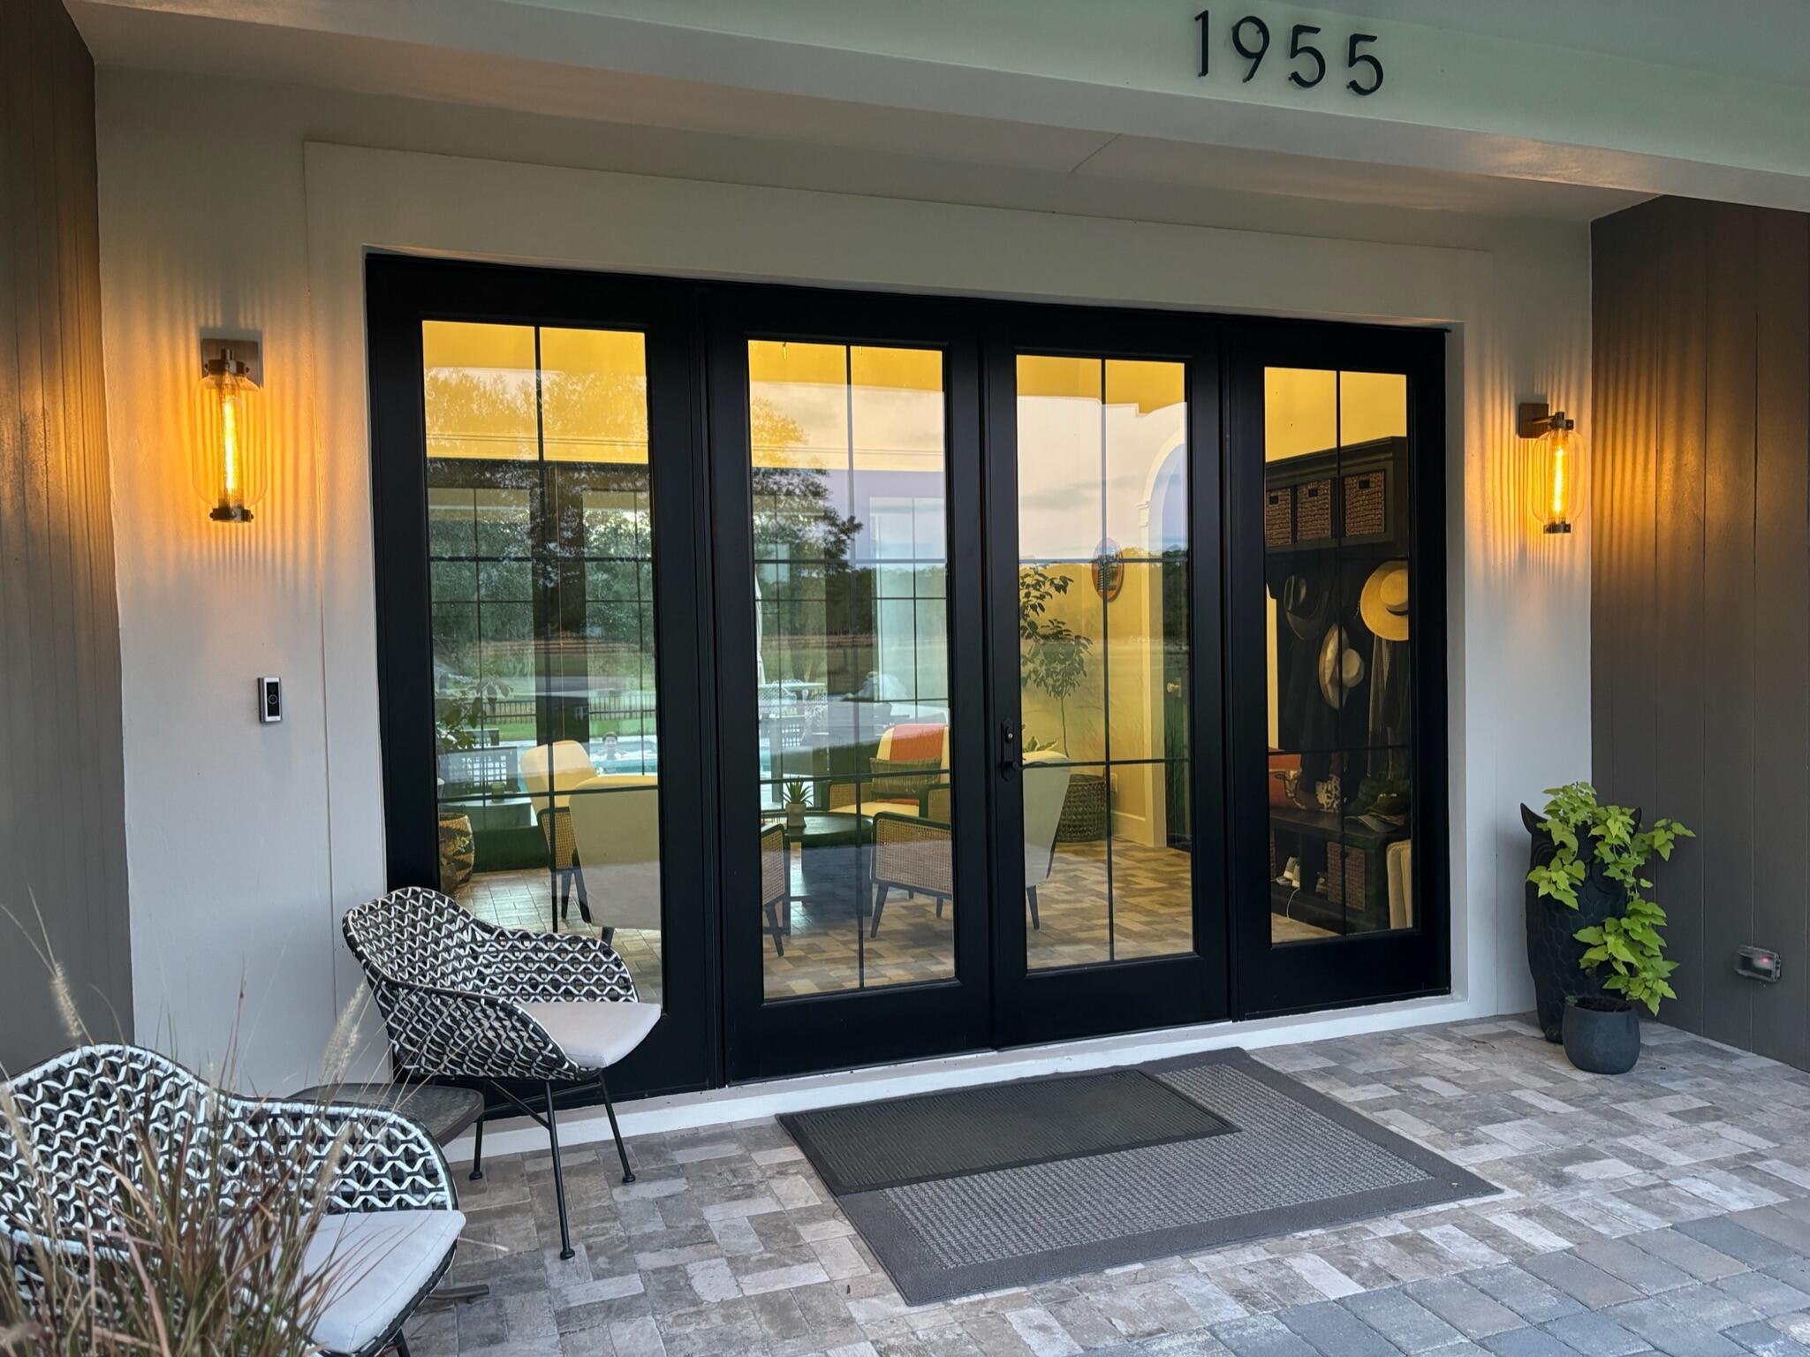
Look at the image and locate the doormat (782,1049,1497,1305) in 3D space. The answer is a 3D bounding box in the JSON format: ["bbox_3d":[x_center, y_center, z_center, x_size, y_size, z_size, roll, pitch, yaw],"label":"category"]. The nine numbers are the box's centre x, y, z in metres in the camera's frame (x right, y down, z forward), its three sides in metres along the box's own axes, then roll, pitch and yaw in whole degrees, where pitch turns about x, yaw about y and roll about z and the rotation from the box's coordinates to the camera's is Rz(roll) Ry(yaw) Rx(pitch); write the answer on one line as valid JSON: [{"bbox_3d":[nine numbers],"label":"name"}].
[{"bbox_3d":[0.578,1.301,3.764,1.611,0.012,1.224,-2,2,-19],"label":"doormat"}]

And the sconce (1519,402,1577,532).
[{"bbox_3d":[2.333,-0.761,4.872,0.168,0.482,0.208,-2,2,-19],"label":"sconce"}]

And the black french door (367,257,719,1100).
[{"bbox_3d":[-1.026,0.041,3.950,0.928,2.437,0.080,-2,2,-19],"label":"black french door"}]

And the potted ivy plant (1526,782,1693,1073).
[{"bbox_3d":[2.330,0.792,4.498,0.490,0.910,0.450,0,2,27],"label":"potted ivy plant"}]

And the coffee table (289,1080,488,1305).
[{"bbox_3d":[-1.166,1.155,2.880,0.490,0.430,0.490,-1,2,7],"label":"coffee table"}]

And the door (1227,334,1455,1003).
[{"bbox_3d":[1.544,-0.040,4.846,0.931,2.437,0.080,-2,2,-19],"label":"door"}]

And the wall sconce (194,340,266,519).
[{"bbox_3d":[-1.718,-0.638,3.459,0.168,0.482,0.208,-2,2,-19],"label":"wall sconce"}]

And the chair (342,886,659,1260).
[{"bbox_3d":[-0.980,0.938,3.420,0.630,0.820,0.600,-1,2,7],"label":"chair"}]

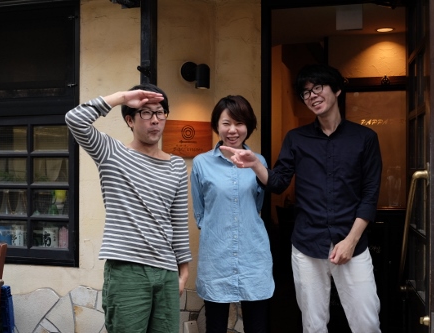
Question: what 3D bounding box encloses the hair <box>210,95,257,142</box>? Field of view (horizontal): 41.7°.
[{"bbox_3d":[0.080,-0.232,2.720,0.215,0.225,0.225,0,0,5],"label":"hair"}]

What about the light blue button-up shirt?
[{"bbox_3d":[0.074,0.269,2.730,0.390,0.765,0.270,0,0,0],"label":"light blue button-up shirt"}]

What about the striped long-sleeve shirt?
[{"bbox_3d":[-0.396,0.076,2.550,0.540,0.780,0.320,0,0,-14],"label":"striped long-sleeve shirt"}]

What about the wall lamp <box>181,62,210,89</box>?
[{"bbox_3d":[-0.109,-0.493,3.100,0.115,0.150,0.165,0,0,-25],"label":"wall lamp"}]

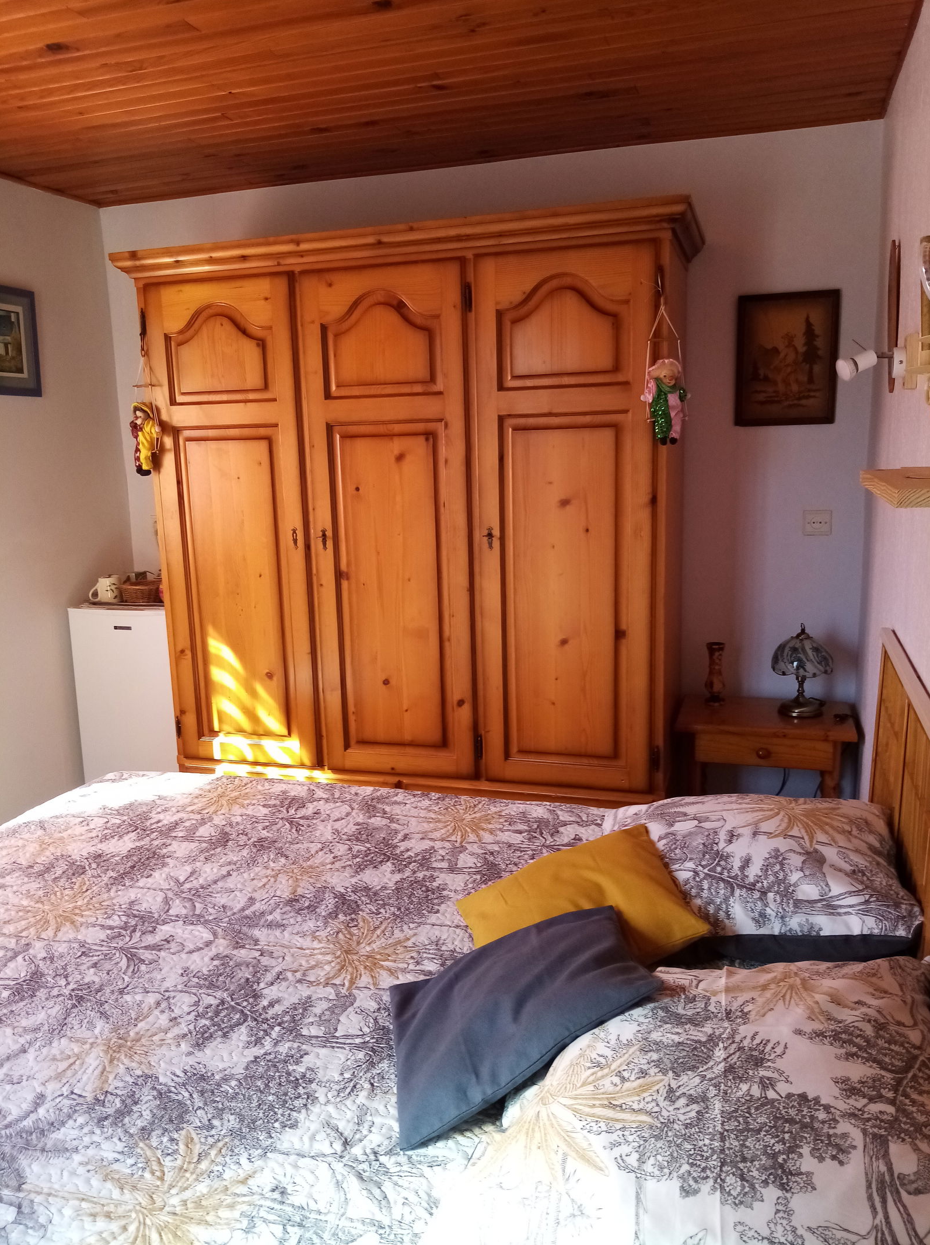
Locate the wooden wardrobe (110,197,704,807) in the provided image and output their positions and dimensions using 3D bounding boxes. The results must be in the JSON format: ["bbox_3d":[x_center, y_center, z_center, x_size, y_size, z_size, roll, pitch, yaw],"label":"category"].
[{"bbox_3d":[-0.157,-0.211,3.226,1.831,2.055,0.613,2,12,18],"label":"wooden wardrobe"}]

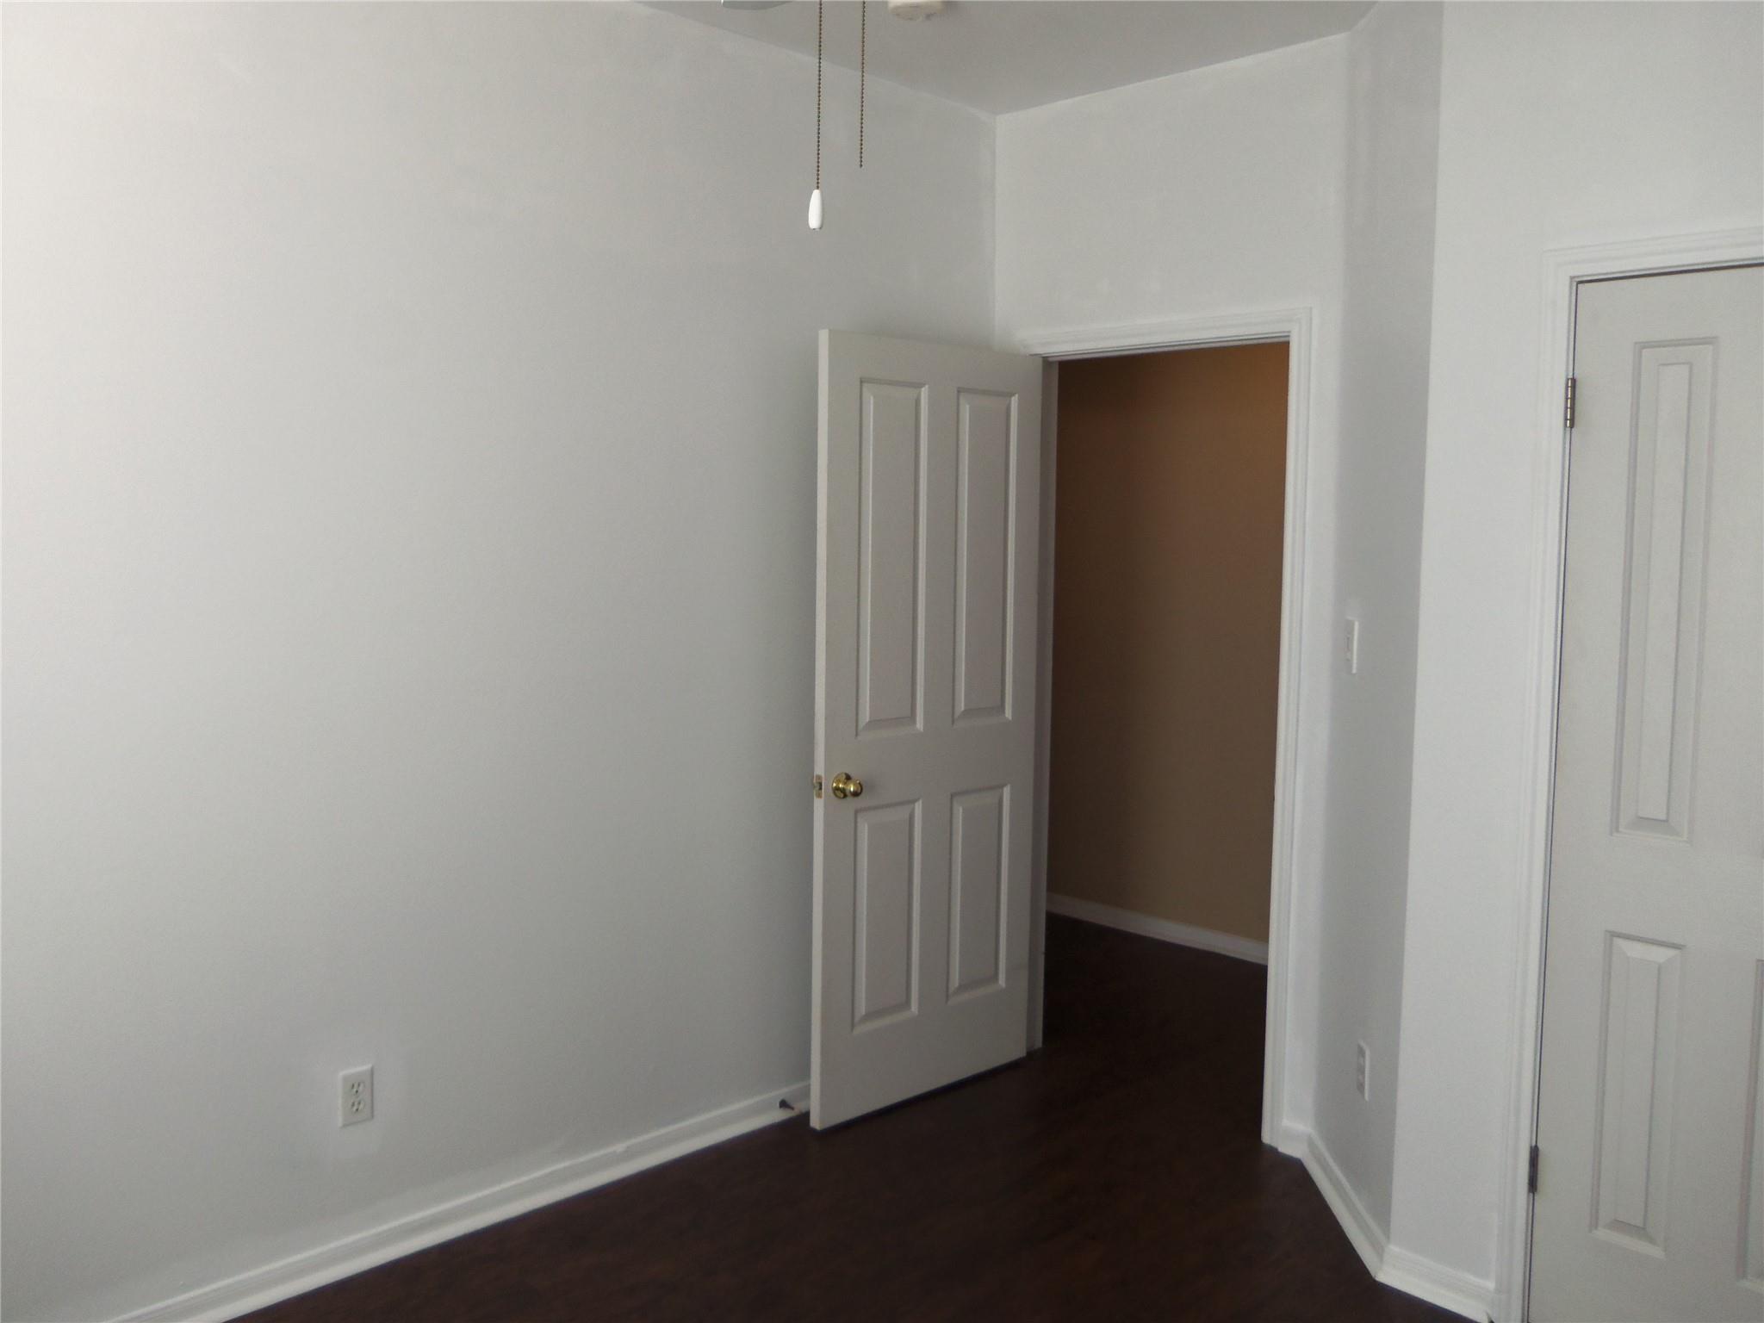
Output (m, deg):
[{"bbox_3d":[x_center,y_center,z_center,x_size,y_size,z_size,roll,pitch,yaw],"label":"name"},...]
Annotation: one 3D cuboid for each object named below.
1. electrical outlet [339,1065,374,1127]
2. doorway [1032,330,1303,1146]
[{"bbox_3d":[-1.083,0.899,2.947,0.070,0.115,0.010,-4,7,-44],"label":"electrical outlet"},{"bbox_3d":[0.757,0.181,3.898,0.130,2.047,0.800,-4,7,-44],"label":"doorway"}]

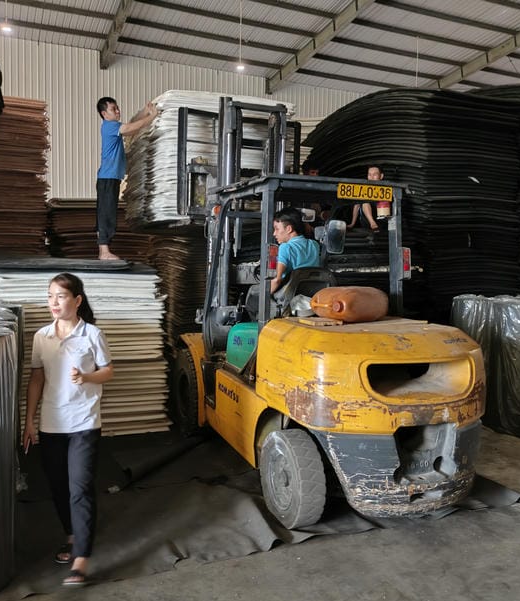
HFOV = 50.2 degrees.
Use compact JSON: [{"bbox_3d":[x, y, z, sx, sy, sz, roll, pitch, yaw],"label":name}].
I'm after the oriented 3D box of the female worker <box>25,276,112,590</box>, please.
[{"bbox_3d":[-0.986,0.636,2.857,0.500,1.550,0.420,1,2,13],"label":"female worker"}]

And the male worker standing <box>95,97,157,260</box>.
[{"bbox_3d":[-1.393,-1.264,5.750,0.660,1.680,0.460,0,2,-18],"label":"male worker standing"}]

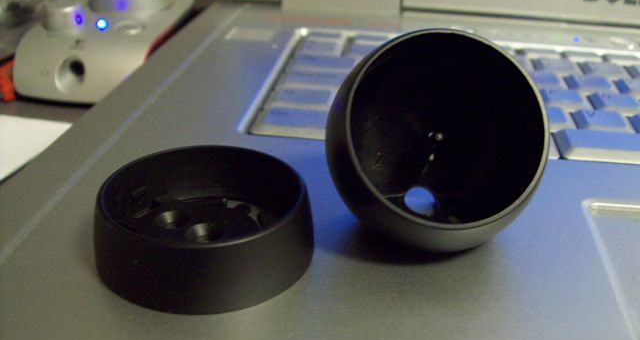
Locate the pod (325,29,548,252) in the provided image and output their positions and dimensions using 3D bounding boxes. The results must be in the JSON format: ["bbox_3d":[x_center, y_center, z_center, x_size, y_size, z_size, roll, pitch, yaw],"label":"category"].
[{"bbox_3d":[0.027,-0.006,0.160,0.051,0.051,0.037,2,-10,-2],"label":"pod"}]

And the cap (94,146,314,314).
[{"bbox_3d":[-0.027,0.011,0.155,0.051,0.015,0.051,2,28,-1],"label":"cap"}]

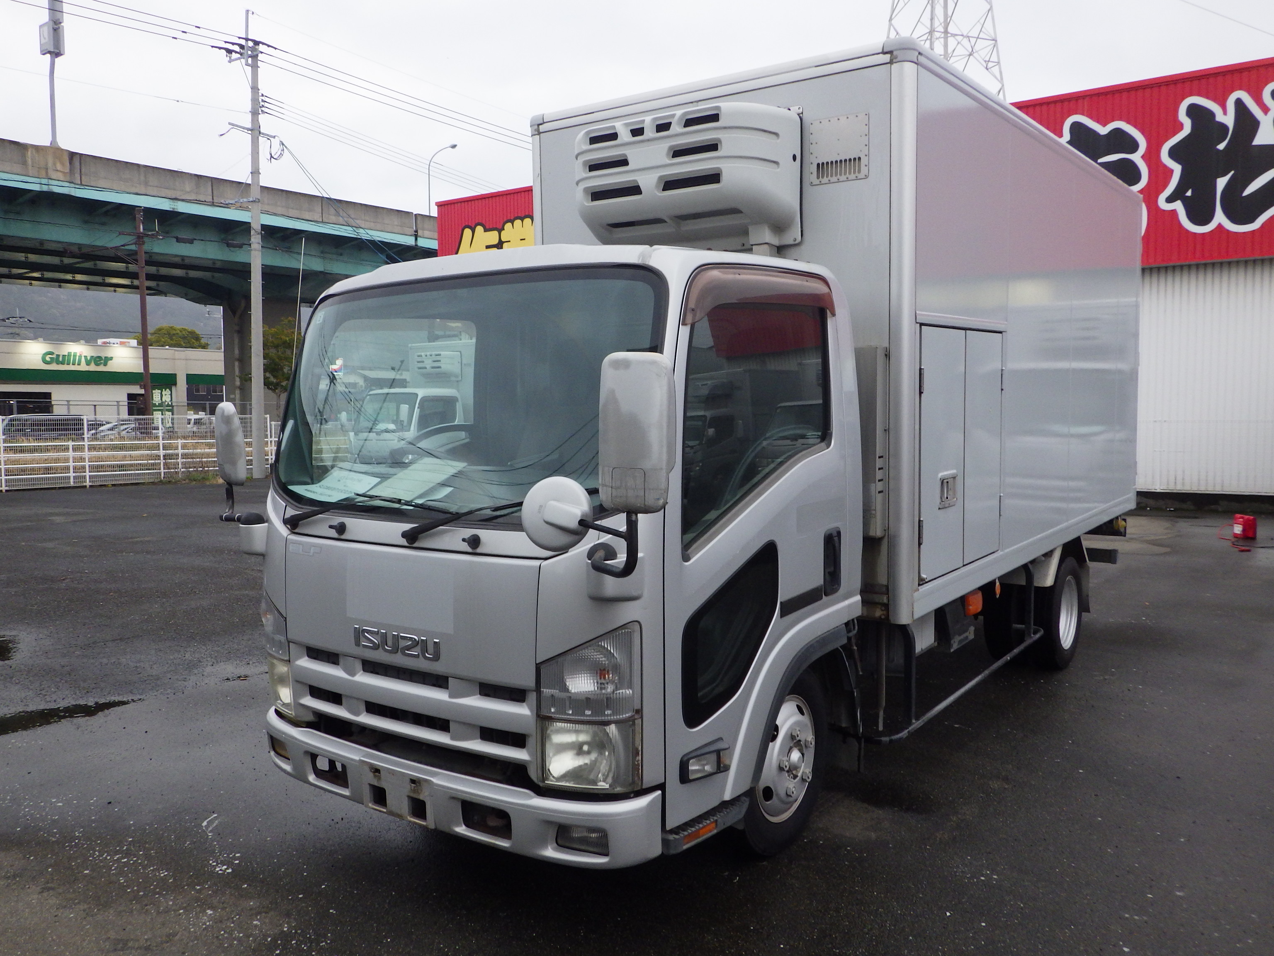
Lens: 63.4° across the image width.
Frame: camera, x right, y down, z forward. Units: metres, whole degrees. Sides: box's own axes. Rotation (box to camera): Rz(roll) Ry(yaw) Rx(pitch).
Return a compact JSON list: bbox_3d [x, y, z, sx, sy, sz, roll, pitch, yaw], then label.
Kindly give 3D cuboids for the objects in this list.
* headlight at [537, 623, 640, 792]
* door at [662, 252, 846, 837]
[{"bbox_3d":[-0.128,0.613,2.768,0.265,0.455,0.170,2,6,27],"label":"headlight"},{"bbox_3d":[0.363,0.137,3.248,0.150,1.560,1.140,3,6,36],"label":"door"}]

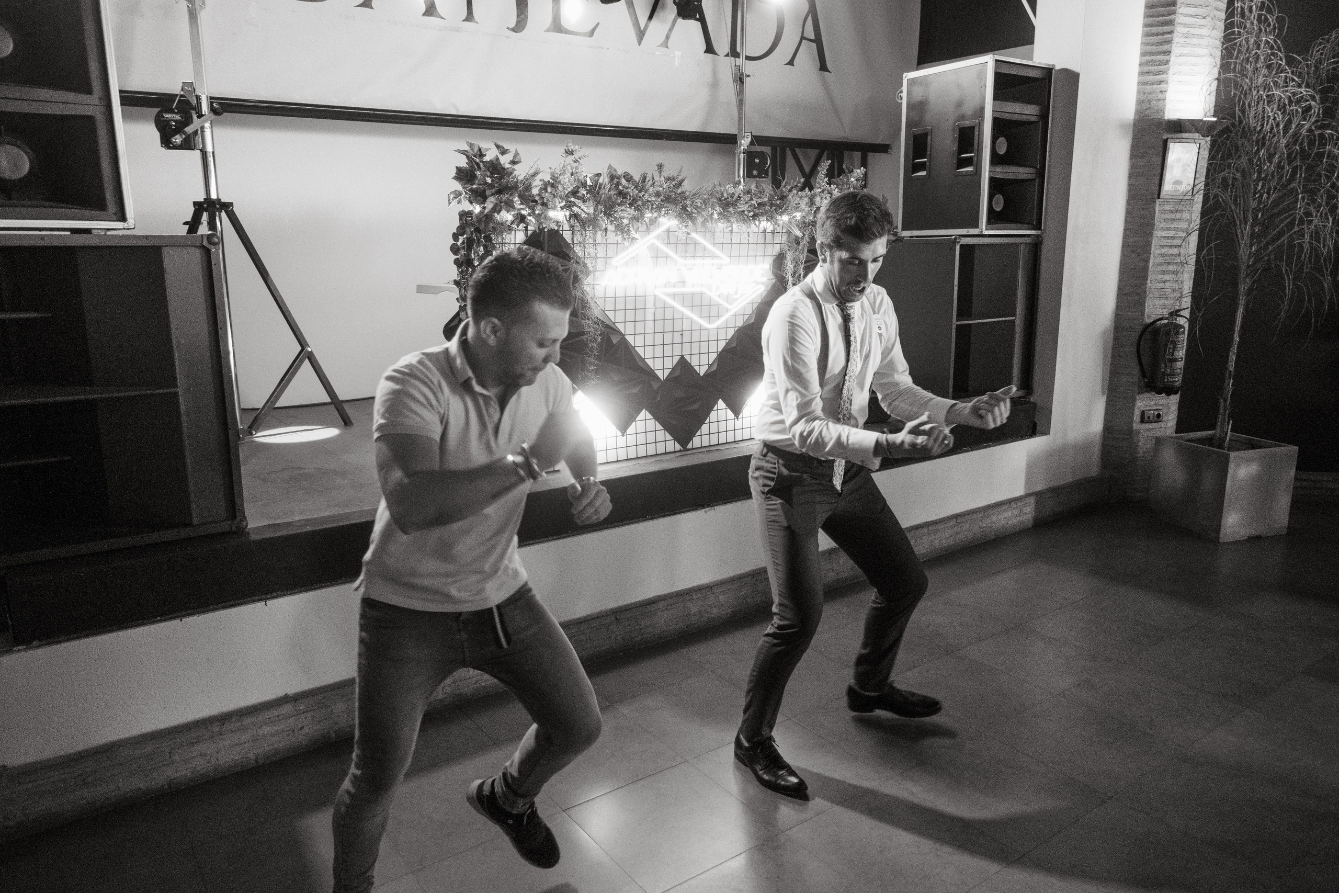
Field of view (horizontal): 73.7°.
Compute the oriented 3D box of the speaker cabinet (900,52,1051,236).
[{"bbox_3d":[1.725,-1.656,5.057,0.521,0.893,0.593,-8,14,-32],"label":"speaker cabinet"}]

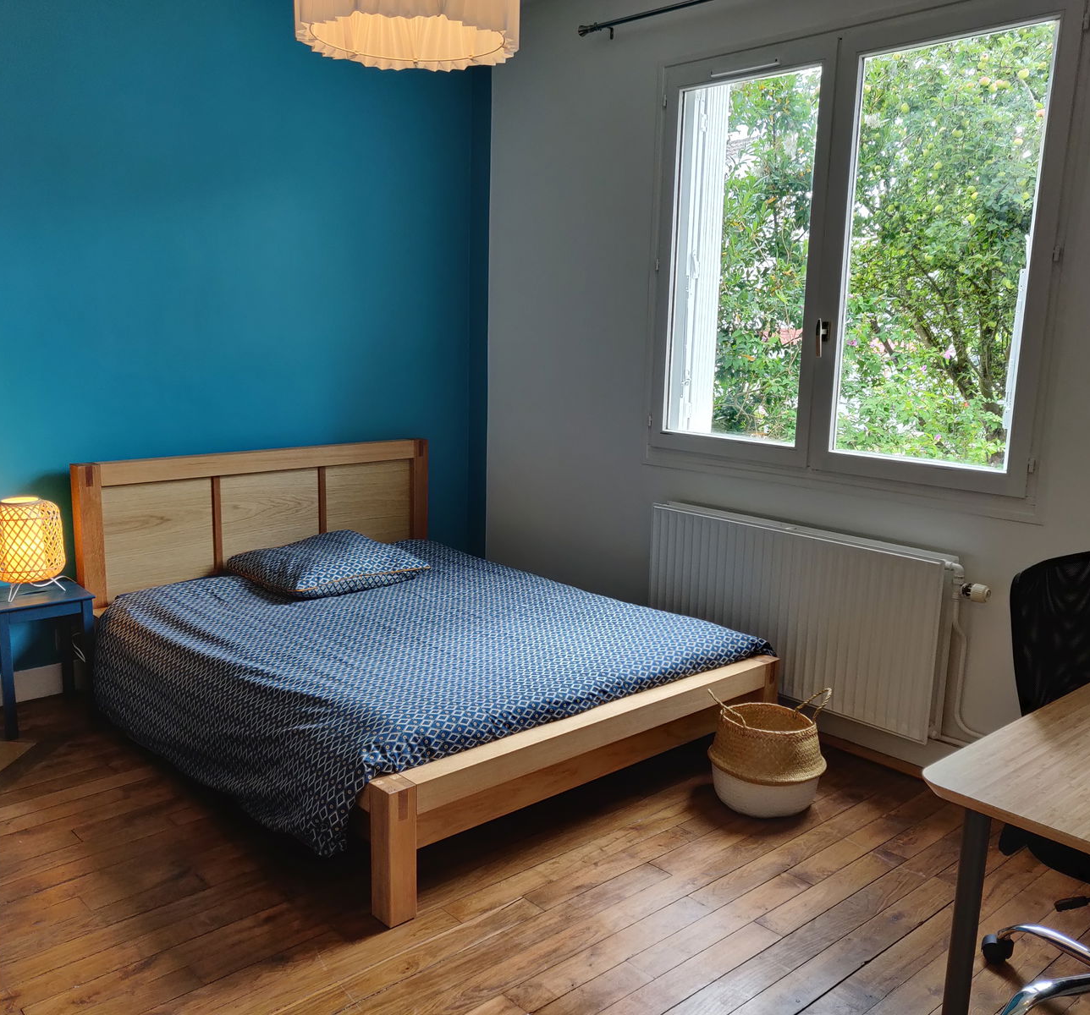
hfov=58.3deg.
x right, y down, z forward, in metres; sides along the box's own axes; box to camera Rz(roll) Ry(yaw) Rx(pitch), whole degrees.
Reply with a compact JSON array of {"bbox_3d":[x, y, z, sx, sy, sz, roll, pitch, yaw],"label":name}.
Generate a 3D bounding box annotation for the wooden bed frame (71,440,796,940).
[{"bbox_3d":[-0.490,0.342,3.517,1.583,0.881,2.084,-7,13,-43],"label":"wooden bed frame"}]

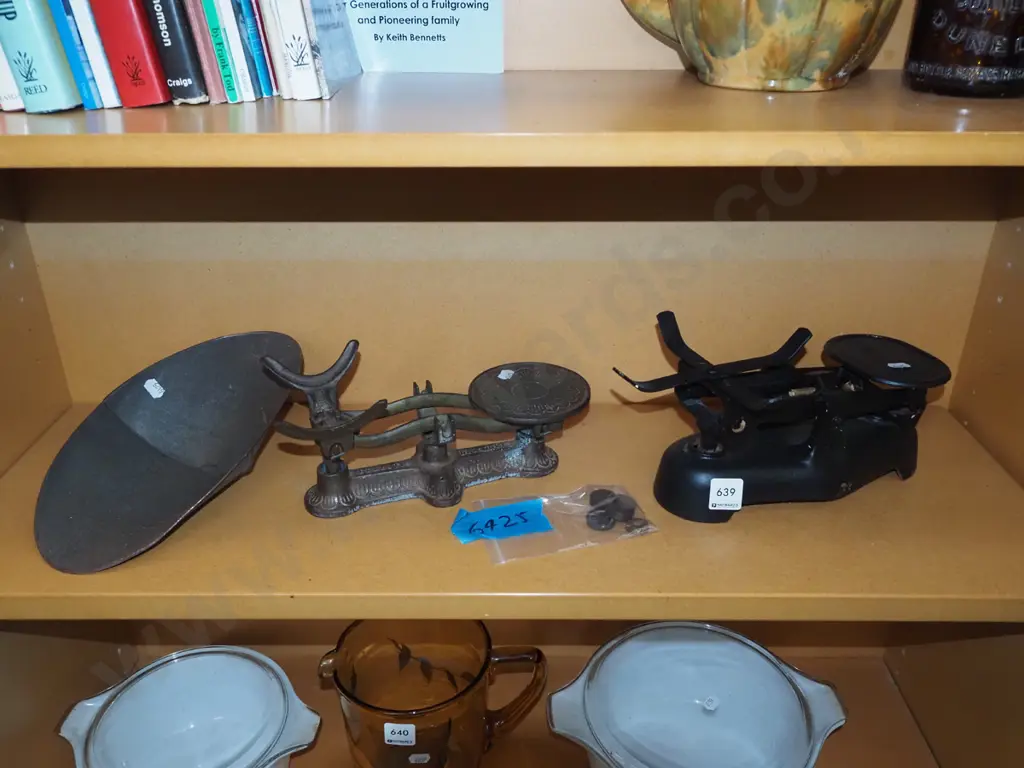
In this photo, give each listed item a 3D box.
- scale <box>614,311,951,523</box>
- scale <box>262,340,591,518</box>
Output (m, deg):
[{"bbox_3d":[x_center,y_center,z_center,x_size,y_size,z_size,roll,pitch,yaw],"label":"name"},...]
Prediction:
[{"bbox_3d":[0.224,0.021,0.691,0.318,0.133,0.176,-9,28,-18],"label":"scale"},{"bbox_3d":[-0.059,0.026,0.690,0.267,0.126,0.114,-9,28,-17],"label":"scale"}]

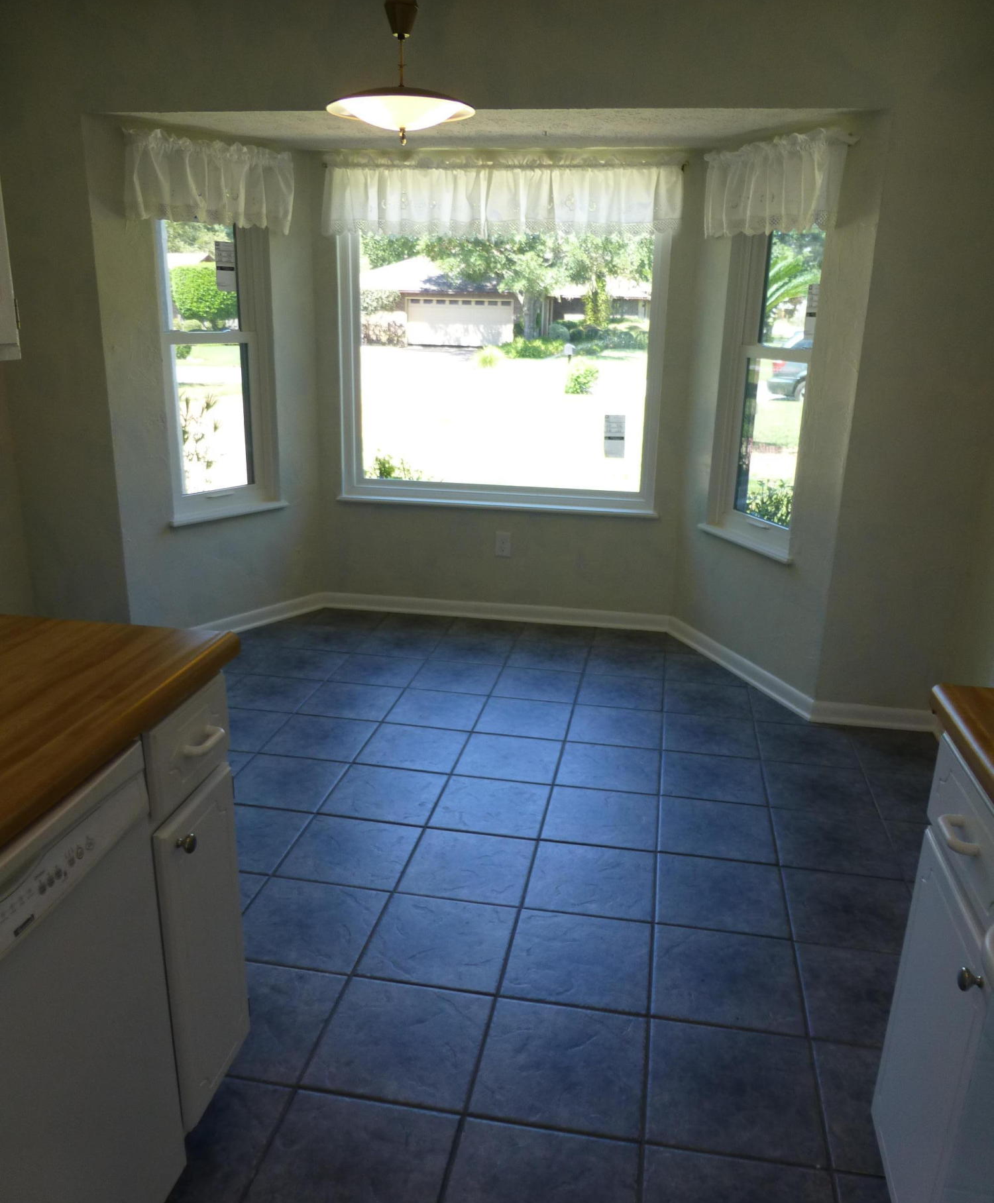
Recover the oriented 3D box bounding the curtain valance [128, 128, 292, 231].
[{"bbox_3d":[-1.140,-1.680,3.723,0.085,0.316,0.771,14,21,36],"label":"curtain valance"}]

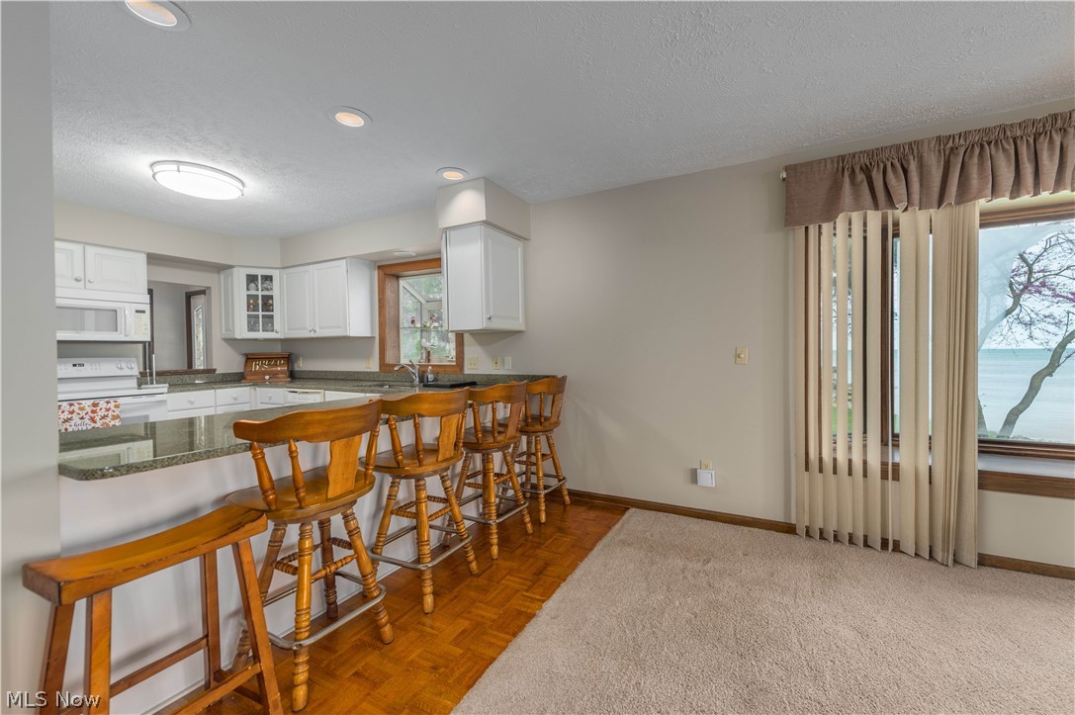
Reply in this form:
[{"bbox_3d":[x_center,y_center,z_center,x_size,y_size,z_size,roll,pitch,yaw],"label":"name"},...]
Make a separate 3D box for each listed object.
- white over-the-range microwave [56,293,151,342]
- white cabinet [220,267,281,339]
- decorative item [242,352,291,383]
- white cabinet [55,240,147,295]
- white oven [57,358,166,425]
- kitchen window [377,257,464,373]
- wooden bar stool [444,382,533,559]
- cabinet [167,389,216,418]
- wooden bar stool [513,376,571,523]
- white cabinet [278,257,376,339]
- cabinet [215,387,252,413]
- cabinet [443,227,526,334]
[{"bbox_3d":[-3.917,-0.361,3.604,0.389,0.426,0.771,0,1,28],"label":"white over-the-range microwave"},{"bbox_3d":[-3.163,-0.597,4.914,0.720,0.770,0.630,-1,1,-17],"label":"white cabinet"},{"bbox_3d":[-2.885,0.110,4.536,0.440,0.300,0.280,-1,1,-16],"label":"decorative item"},{"bbox_3d":[-3.955,-0.767,3.608,0.319,0.385,0.786,0,1,28],"label":"white cabinet"},{"bbox_3d":[-3.767,0.593,3.541,0.709,1.165,0.765,0,1,28],"label":"white oven"},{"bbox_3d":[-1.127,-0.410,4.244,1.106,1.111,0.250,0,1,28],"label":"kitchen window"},{"bbox_3d":[-0.302,0.663,2.663,0.470,0.985,0.530,0,1,38],"label":"wooden bar stool"},{"bbox_3d":[-3.530,0.737,4.091,0.614,0.860,0.395,0,1,28],"label":"cabinet"},{"bbox_3d":[-0.018,0.654,3.169,0.470,0.985,0.530,0,1,40],"label":"wooden bar stool"},{"bbox_3d":[-2.297,-0.600,4.564,1.105,0.770,0.319,0,1,28],"label":"white cabinet"},{"bbox_3d":[-3.359,0.731,4.416,0.614,0.860,0.340,0,1,28],"label":"cabinet"},{"bbox_3d":[-0.408,-0.603,3.417,0.349,0.770,0.587,0,1,28],"label":"cabinet"}]

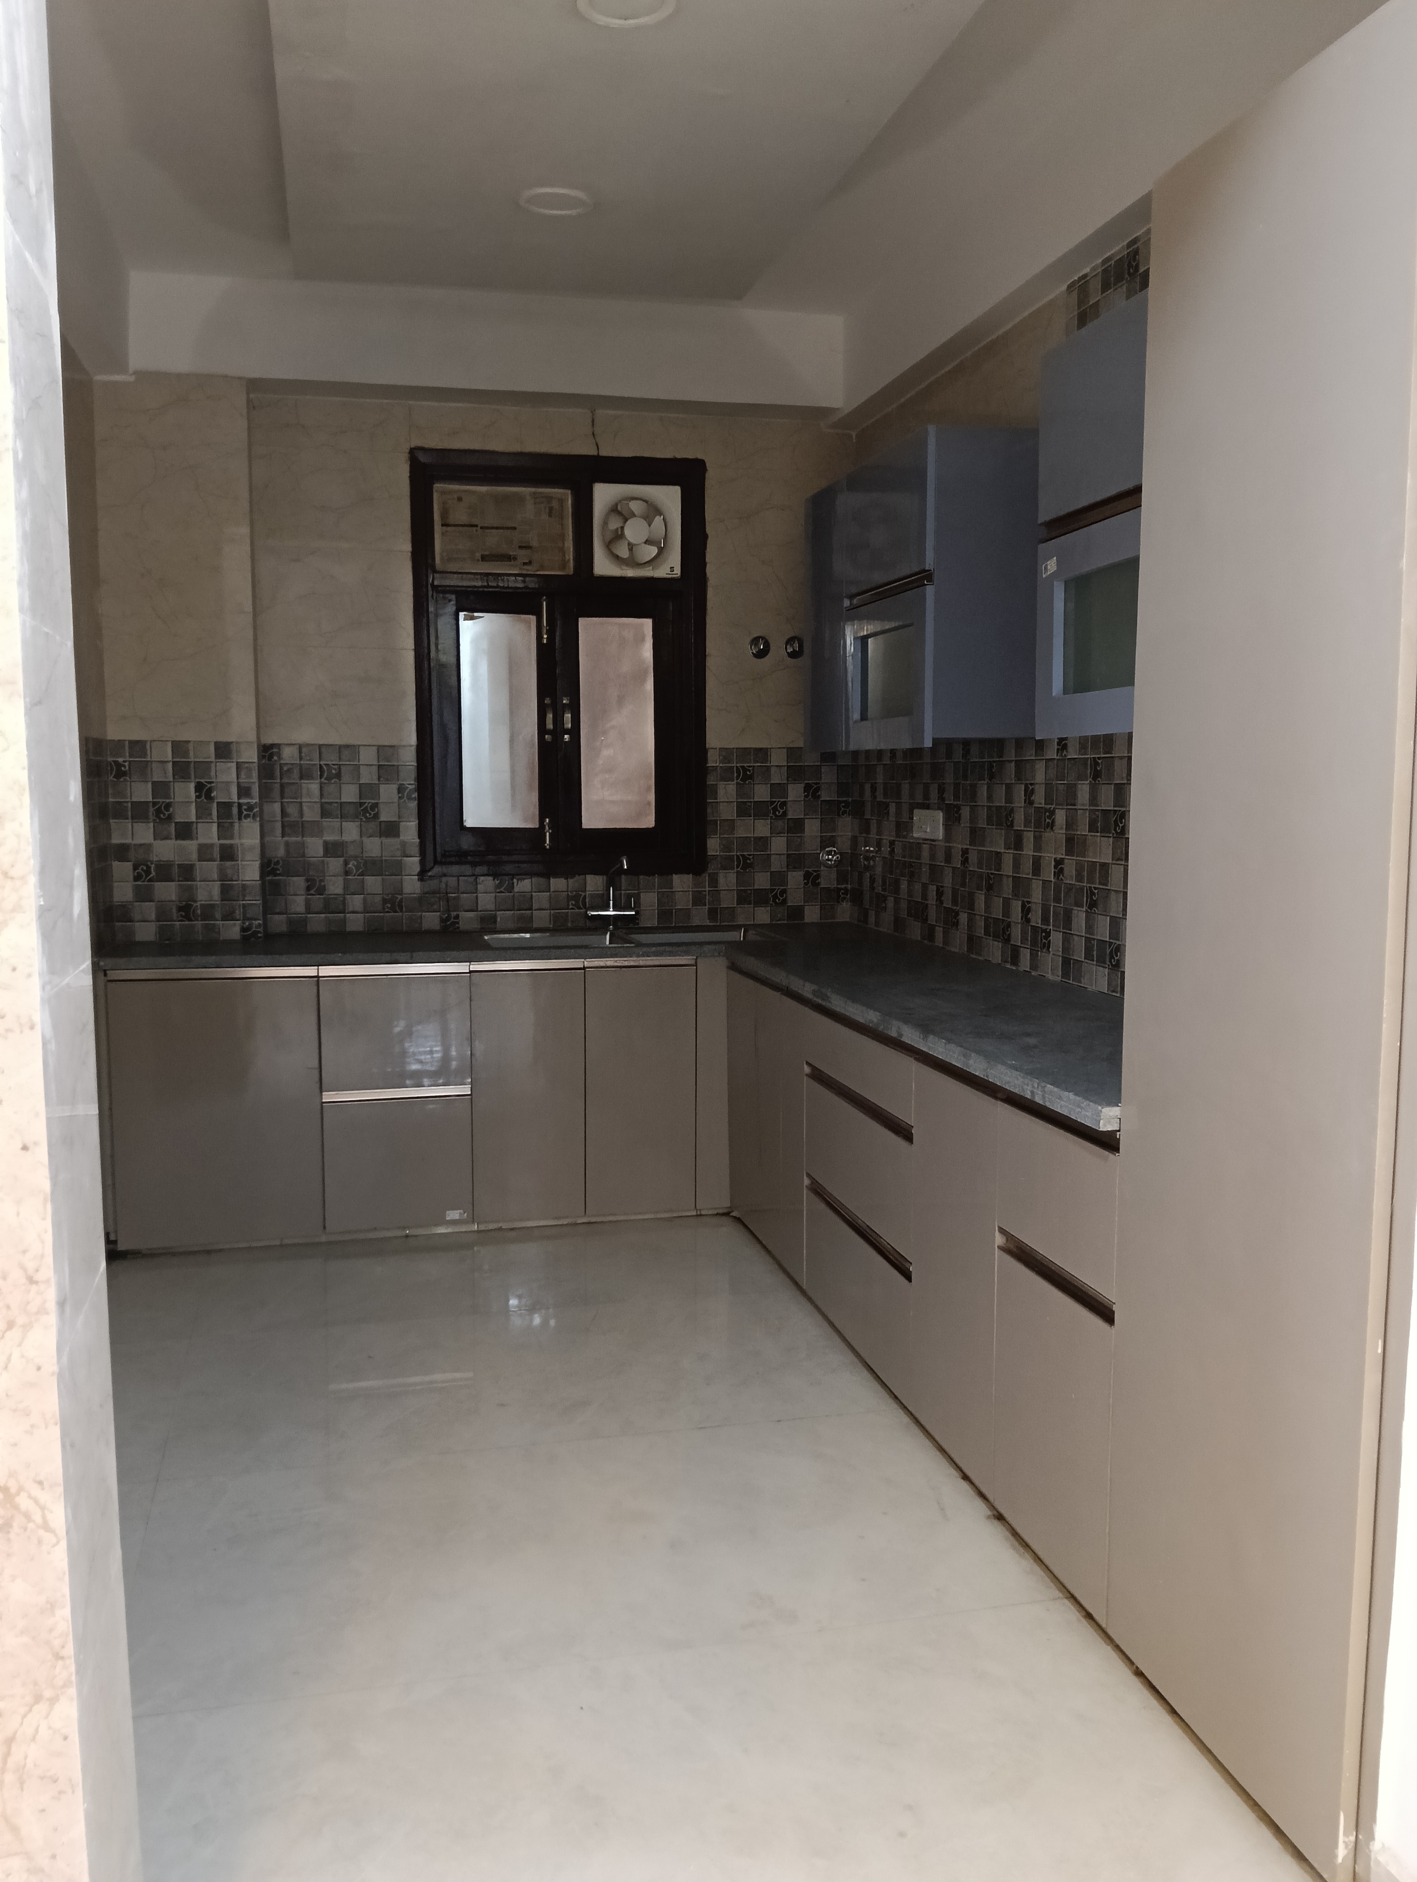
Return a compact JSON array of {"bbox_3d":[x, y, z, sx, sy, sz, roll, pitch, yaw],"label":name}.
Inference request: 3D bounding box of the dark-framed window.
[{"bbox_3d":[-0.483,-0.898,4.867,0.956,1.360,0.100,-1,6,-13],"label":"dark-framed window"}]

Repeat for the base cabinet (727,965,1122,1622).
[{"bbox_3d":[0.616,0.539,3.359,0.593,0.783,2.334,-1,6,-13],"label":"base cabinet"}]

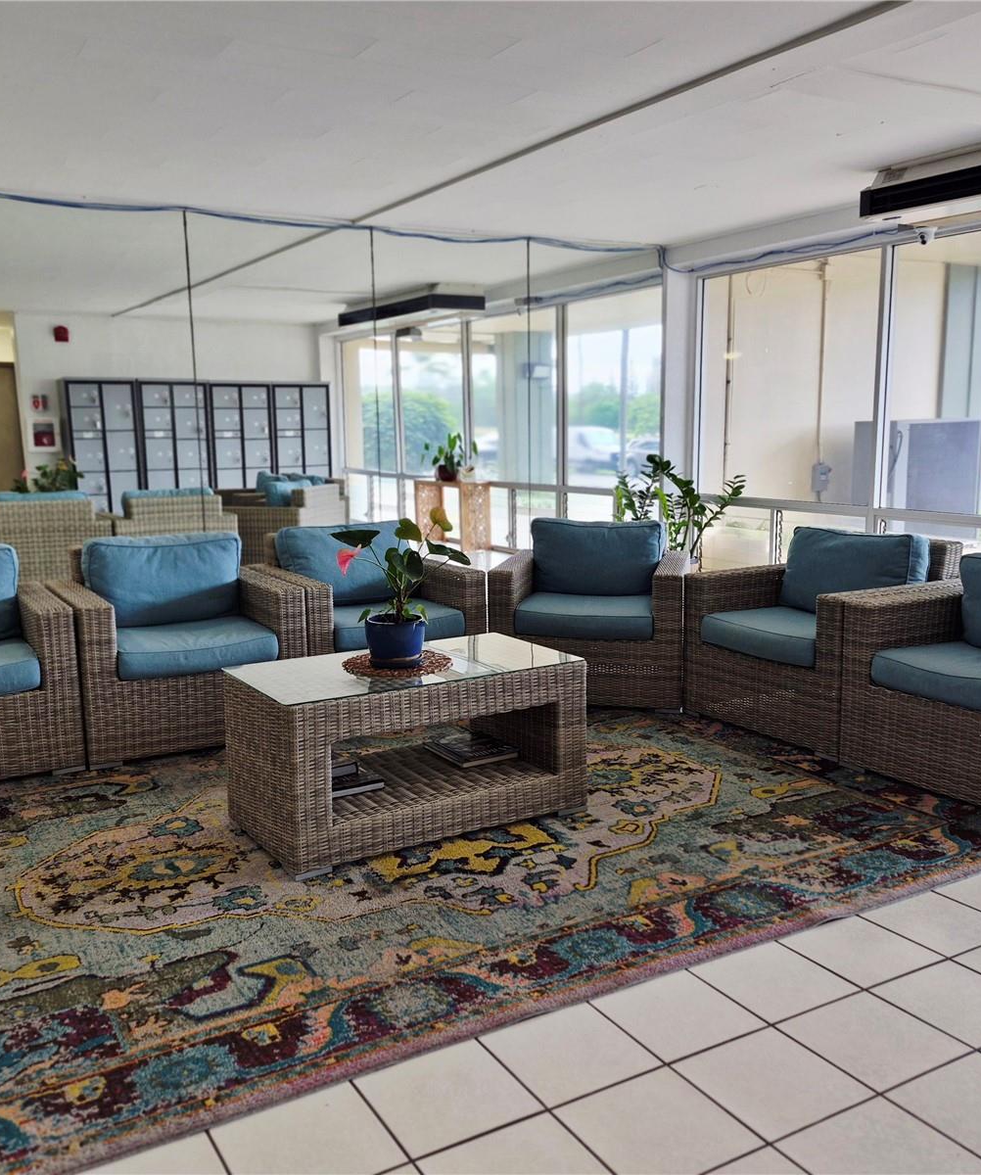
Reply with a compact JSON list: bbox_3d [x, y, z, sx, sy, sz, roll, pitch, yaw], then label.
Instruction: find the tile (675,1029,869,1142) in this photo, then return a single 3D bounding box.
[{"bbox_3d":[0.582,1.026,2.160,0.299,0.010,0.299,-5,10,-28],"label":"tile"}]

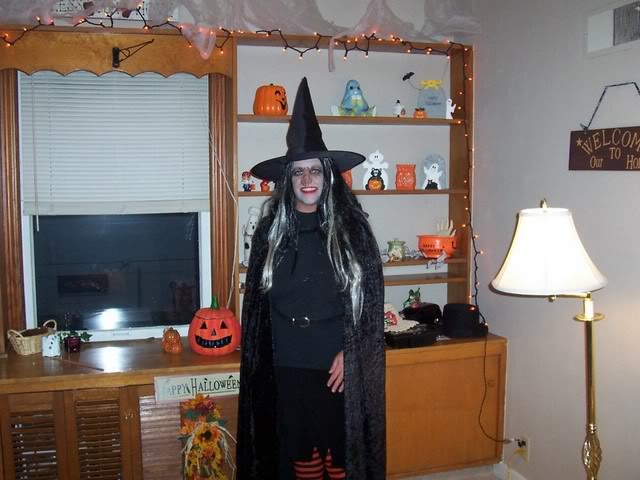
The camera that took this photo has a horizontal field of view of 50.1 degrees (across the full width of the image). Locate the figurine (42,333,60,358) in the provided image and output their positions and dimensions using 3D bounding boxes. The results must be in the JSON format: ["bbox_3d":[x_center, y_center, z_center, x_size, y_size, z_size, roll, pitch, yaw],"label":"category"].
[{"bbox_3d":[-1.237,0.477,3.145,0.080,0.100,0.072,-3,5,-21],"label":"figurine"}]

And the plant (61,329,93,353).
[{"bbox_3d":[-1.155,0.466,3.231,0.145,0.105,0.105,-2,5,-20],"label":"plant"}]

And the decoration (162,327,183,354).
[{"bbox_3d":[-0.689,0.459,3.187,0.092,0.118,0.085,-2,5,-12],"label":"decoration"}]

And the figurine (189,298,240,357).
[{"bbox_3d":[-0.492,0.382,3.181,0.235,0.268,0.230,-1,5,-9],"label":"figurine"}]

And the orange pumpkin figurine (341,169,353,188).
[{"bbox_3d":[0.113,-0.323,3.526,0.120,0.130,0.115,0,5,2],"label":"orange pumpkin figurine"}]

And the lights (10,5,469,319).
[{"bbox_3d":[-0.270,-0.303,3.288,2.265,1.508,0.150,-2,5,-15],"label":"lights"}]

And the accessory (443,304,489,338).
[{"bbox_3d":[0.745,0.392,3.498,0.240,0.165,0.245,0,5,12],"label":"accessory"}]

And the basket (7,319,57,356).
[{"bbox_3d":[-1.295,0.443,3.085,0.140,0.118,0.215,3,6,32],"label":"basket"}]

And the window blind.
[{"bbox_3d":[-0.970,-0.477,3.294,0.872,0.703,0.045,-2,5,-15],"label":"window blind"}]

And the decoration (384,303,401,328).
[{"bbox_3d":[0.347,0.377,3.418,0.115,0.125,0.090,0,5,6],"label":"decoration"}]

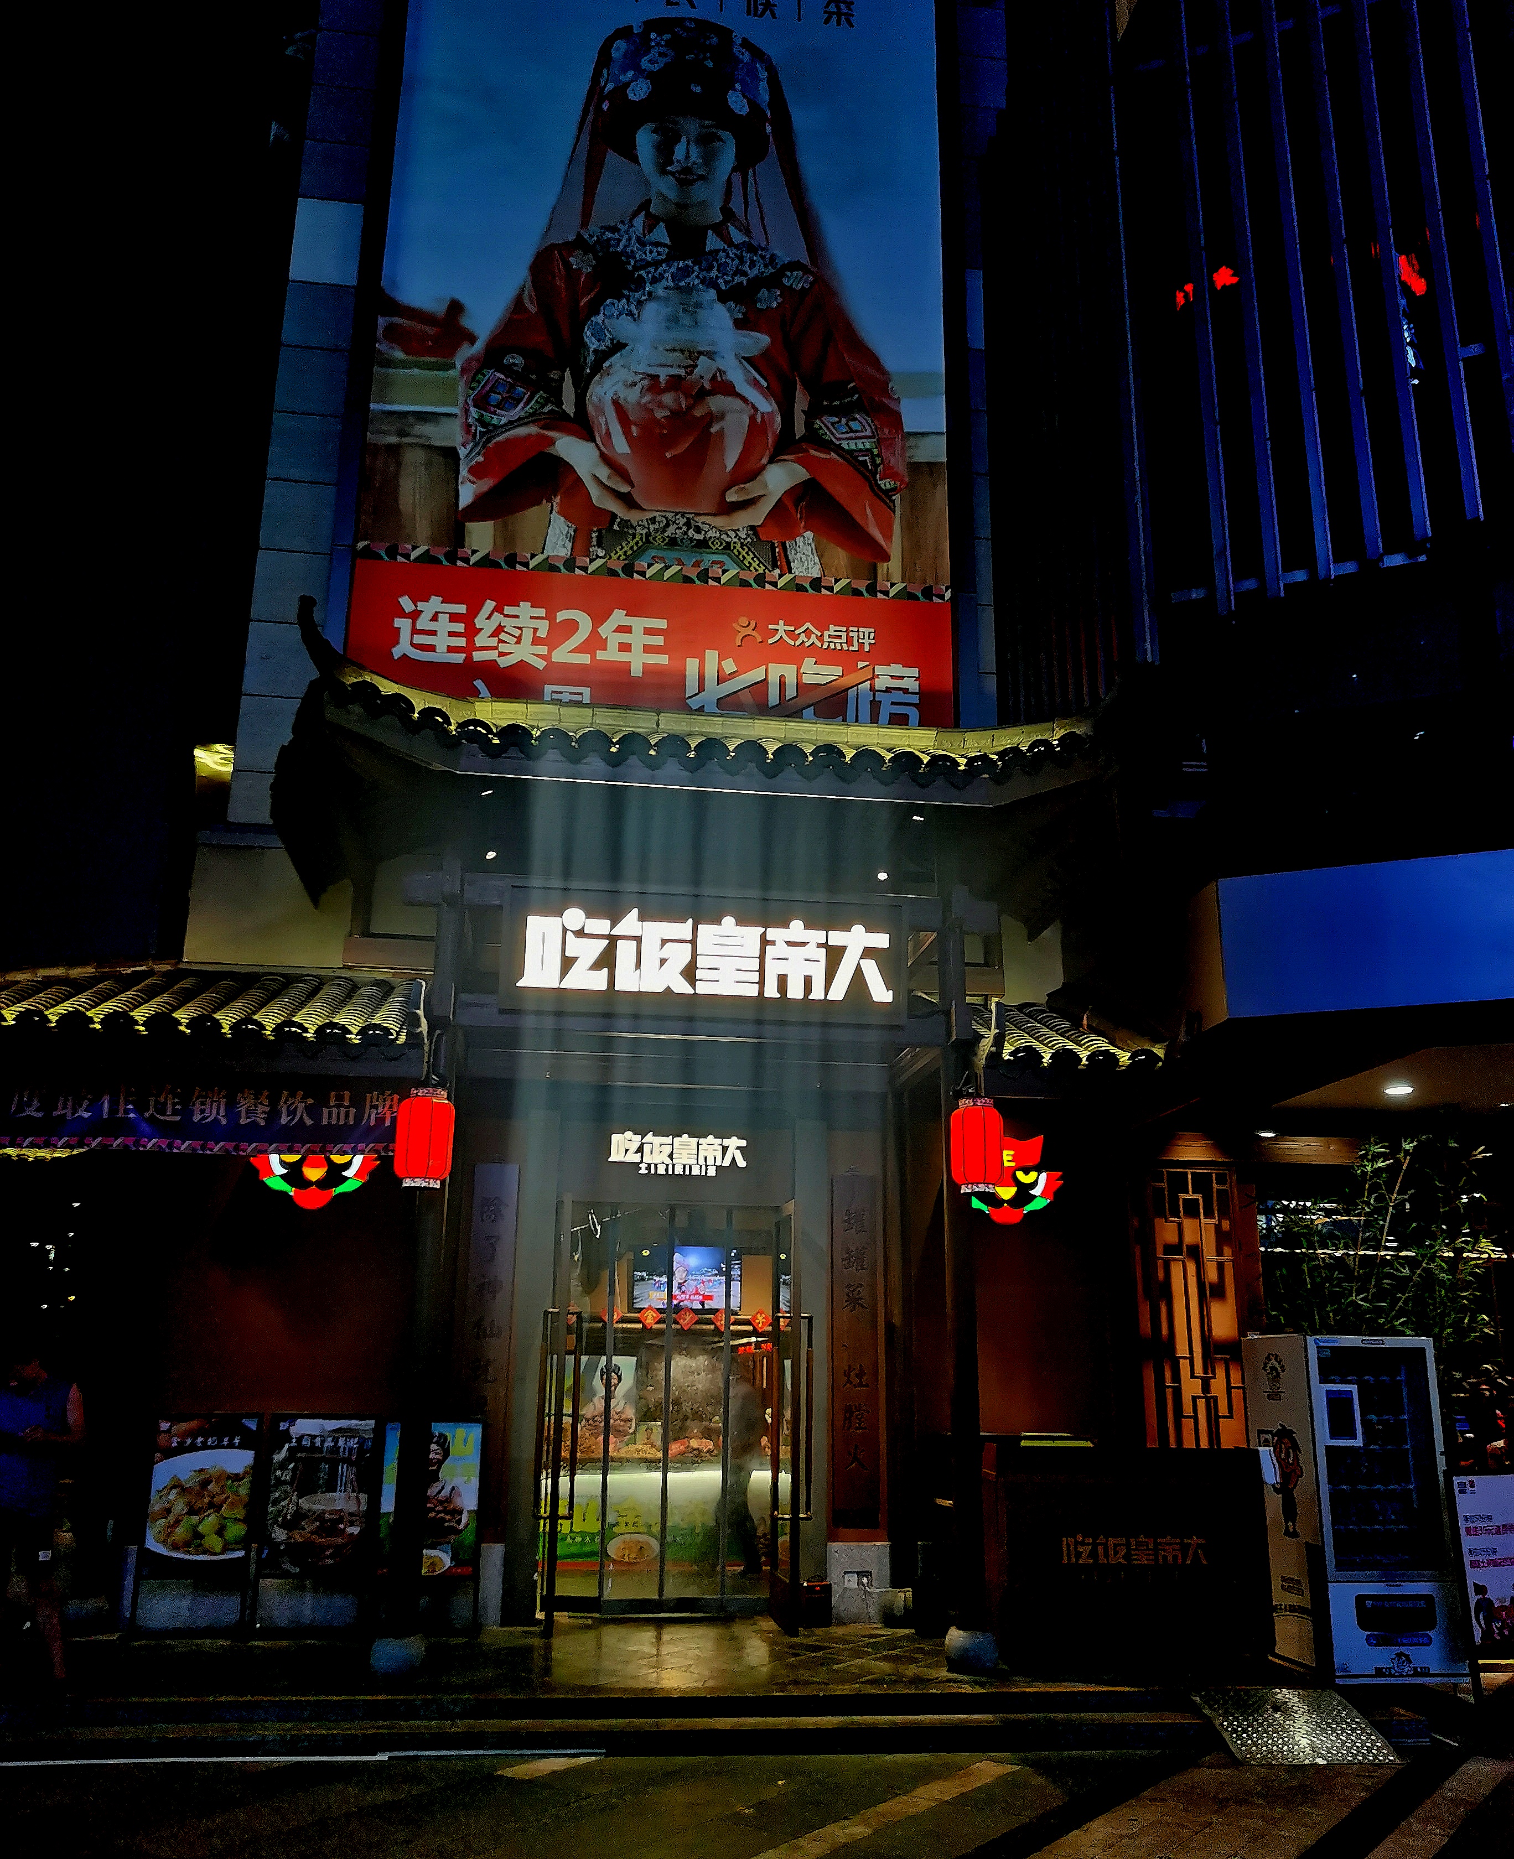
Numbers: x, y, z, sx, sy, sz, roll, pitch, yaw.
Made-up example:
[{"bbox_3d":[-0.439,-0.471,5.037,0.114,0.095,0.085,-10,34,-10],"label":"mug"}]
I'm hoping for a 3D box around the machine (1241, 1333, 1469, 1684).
[{"bbox_3d":[3.552,3.424,9.445,0.830,1.880,0.800,4,-17,-10],"label":"machine"}]

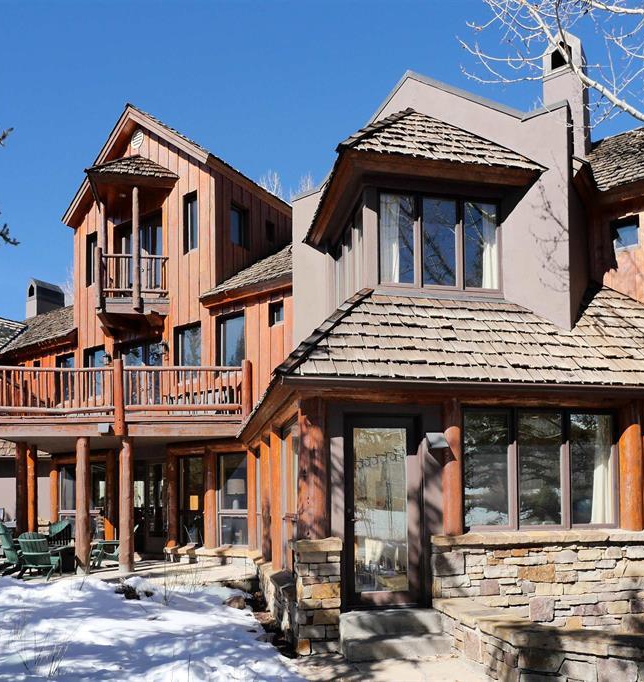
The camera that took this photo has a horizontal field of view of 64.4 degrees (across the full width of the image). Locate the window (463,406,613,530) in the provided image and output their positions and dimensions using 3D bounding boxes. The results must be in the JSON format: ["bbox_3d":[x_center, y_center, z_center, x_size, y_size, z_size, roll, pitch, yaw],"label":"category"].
[{"bbox_3d":[2.578,1.516,5.990,2.020,1.400,0.150,0,-3,-12],"label":"window"}]

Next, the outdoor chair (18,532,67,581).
[{"bbox_3d":[-4.924,3.790,9.000,0.700,0.850,0.820,0,-3,-10],"label":"outdoor chair"}]

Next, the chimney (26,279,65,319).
[{"bbox_3d":[-8.806,-1.354,16.300,0.720,1.350,0.880,-2,-3,33],"label":"chimney"}]

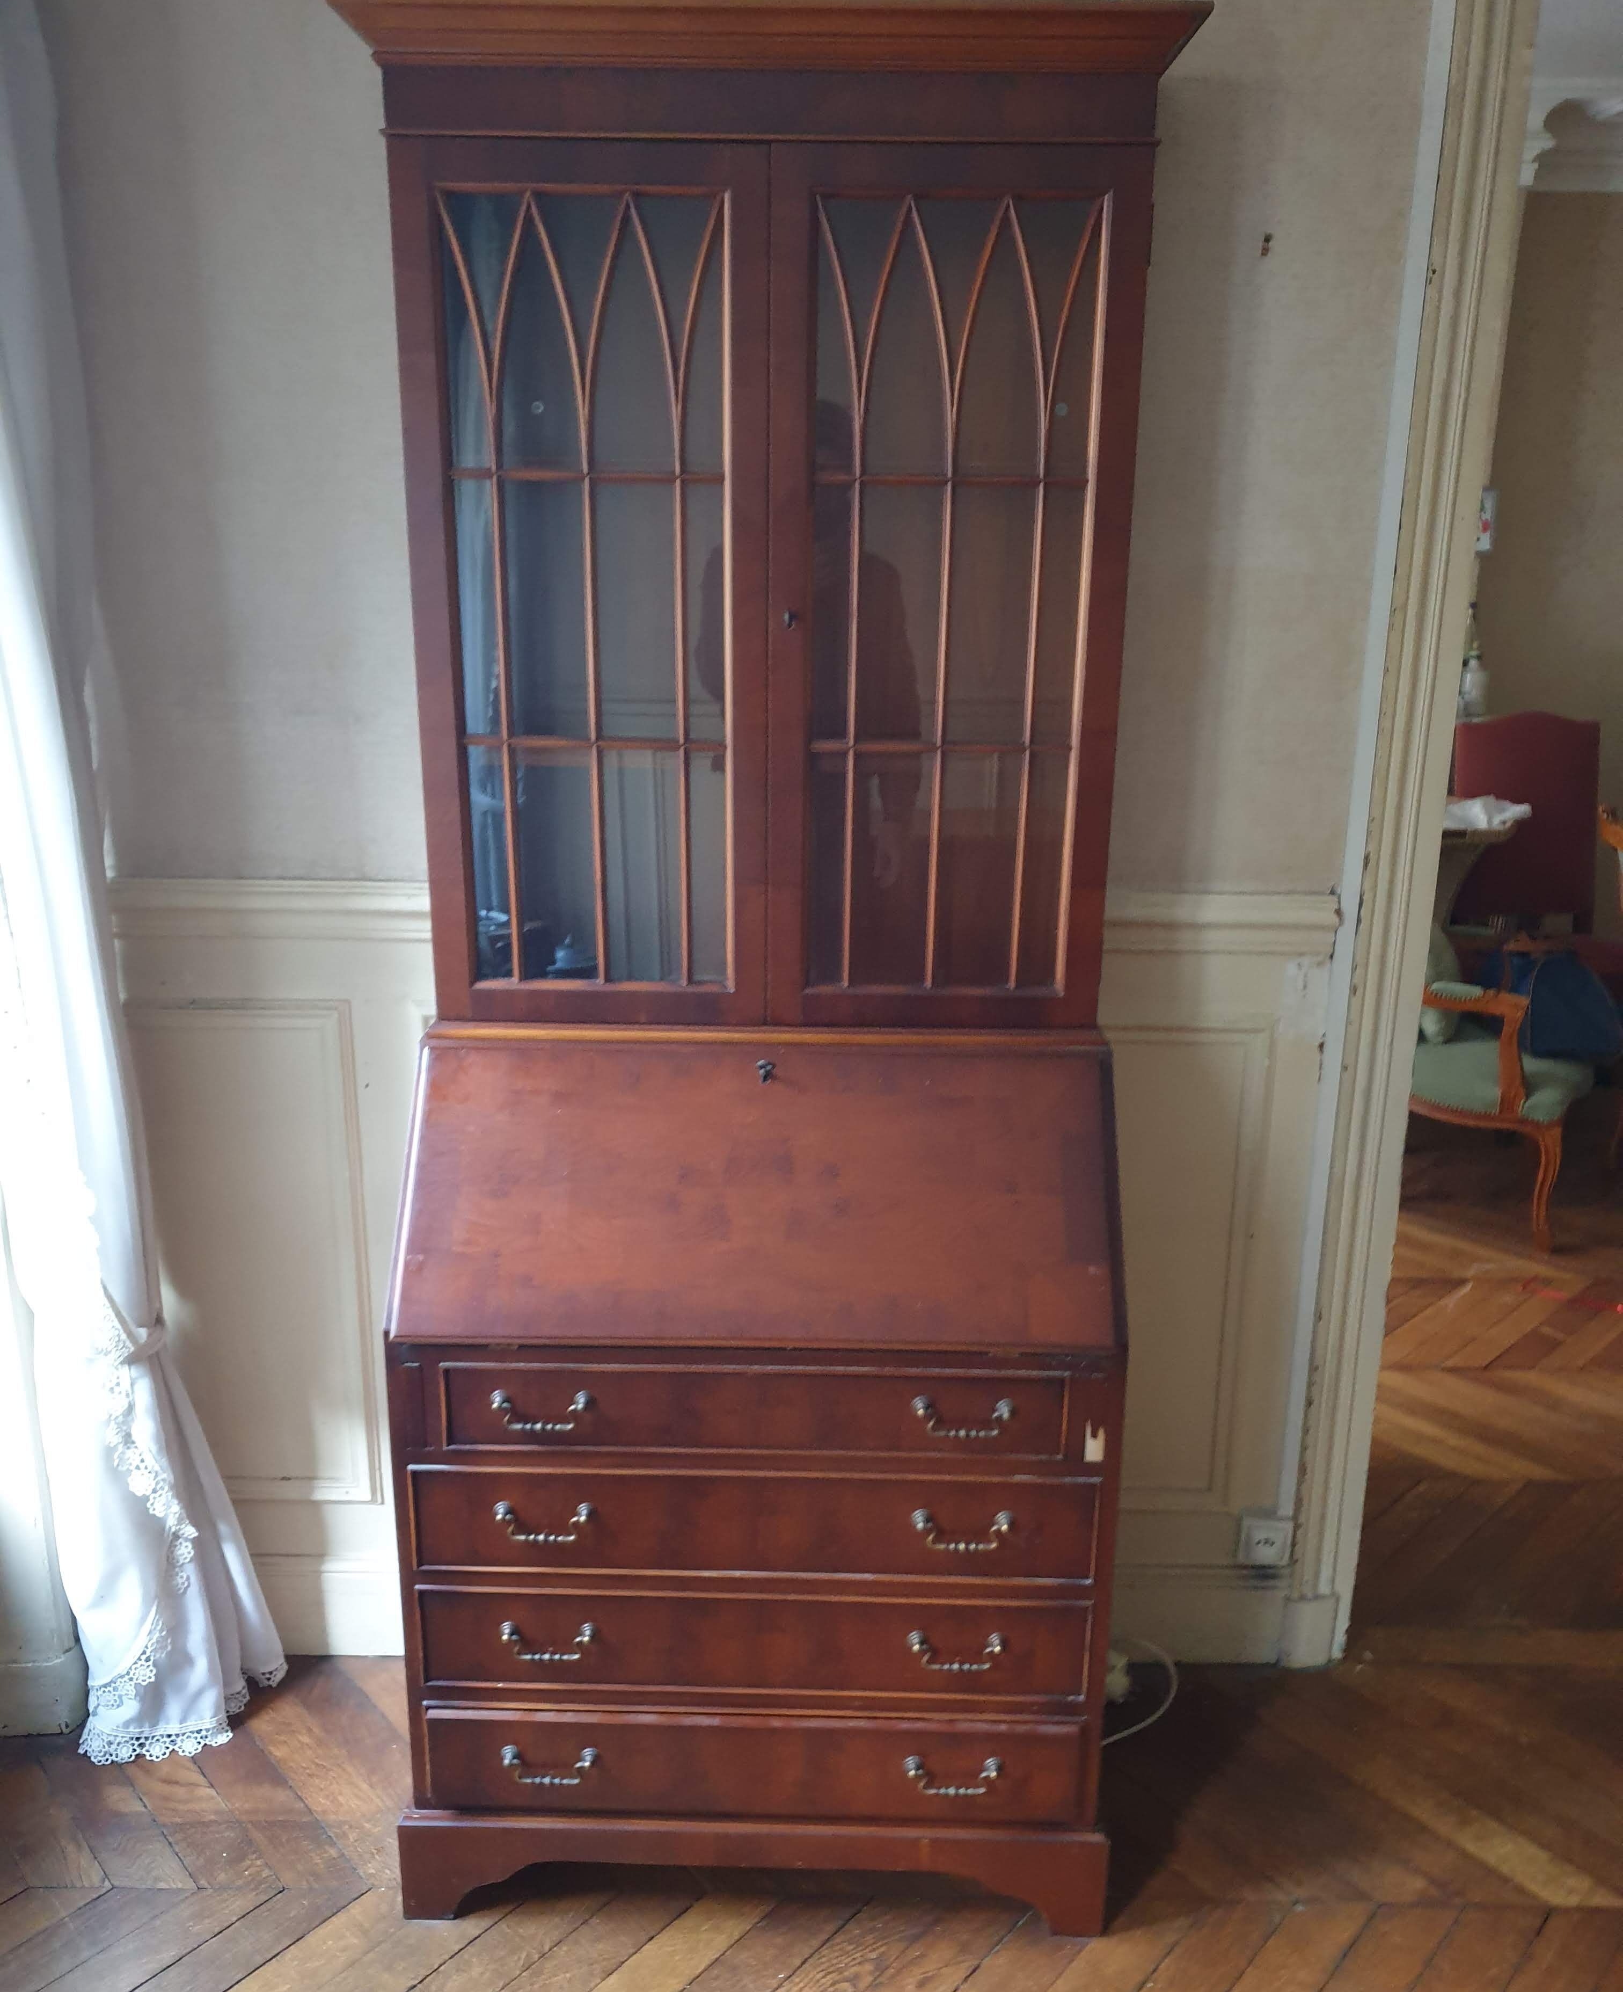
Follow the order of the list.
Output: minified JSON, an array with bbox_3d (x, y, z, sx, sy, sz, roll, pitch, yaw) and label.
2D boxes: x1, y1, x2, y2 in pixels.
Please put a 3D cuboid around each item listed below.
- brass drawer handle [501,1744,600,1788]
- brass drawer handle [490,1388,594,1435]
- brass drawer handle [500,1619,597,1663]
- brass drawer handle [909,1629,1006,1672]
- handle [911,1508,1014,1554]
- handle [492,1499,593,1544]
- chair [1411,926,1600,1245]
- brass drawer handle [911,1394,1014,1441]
[{"bbox_3d":[-0.296,0.872,1.835,0.106,0.043,0.027,1,16,0],"label":"brass drawer handle"},{"bbox_3d":[-0.289,0.446,1.736,0.106,0.043,0.027,1,16,0],"label":"brass drawer handle"},{"bbox_3d":[-0.293,0.723,1.814,0.106,0.043,0.027,1,16,0],"label":"brass drawer handle"},{"bbox_3d":[0.160,0.734,1.812,0.106,0.043,0.027,1,16,0],"label":"brass drawer handle"},{"bbox_3d":[0.164,0.585,1.770,0.106,0.043,0.027,1,16,0],"label":"handle"},{"bbox_3d":[-0.293,0.576,1.773,0.106,0.043,0.027,1,16,0],"label":"handle"},{"bbox_3d":[1.591,0.059,4.028,0.620,0.890,0.620,8,17,23],"label":"chair"},{"bbox_3d":[0.160,0.451,1.732,0.106,0.043,0.027,1,16,0],"label":"brass drawer handle"}]

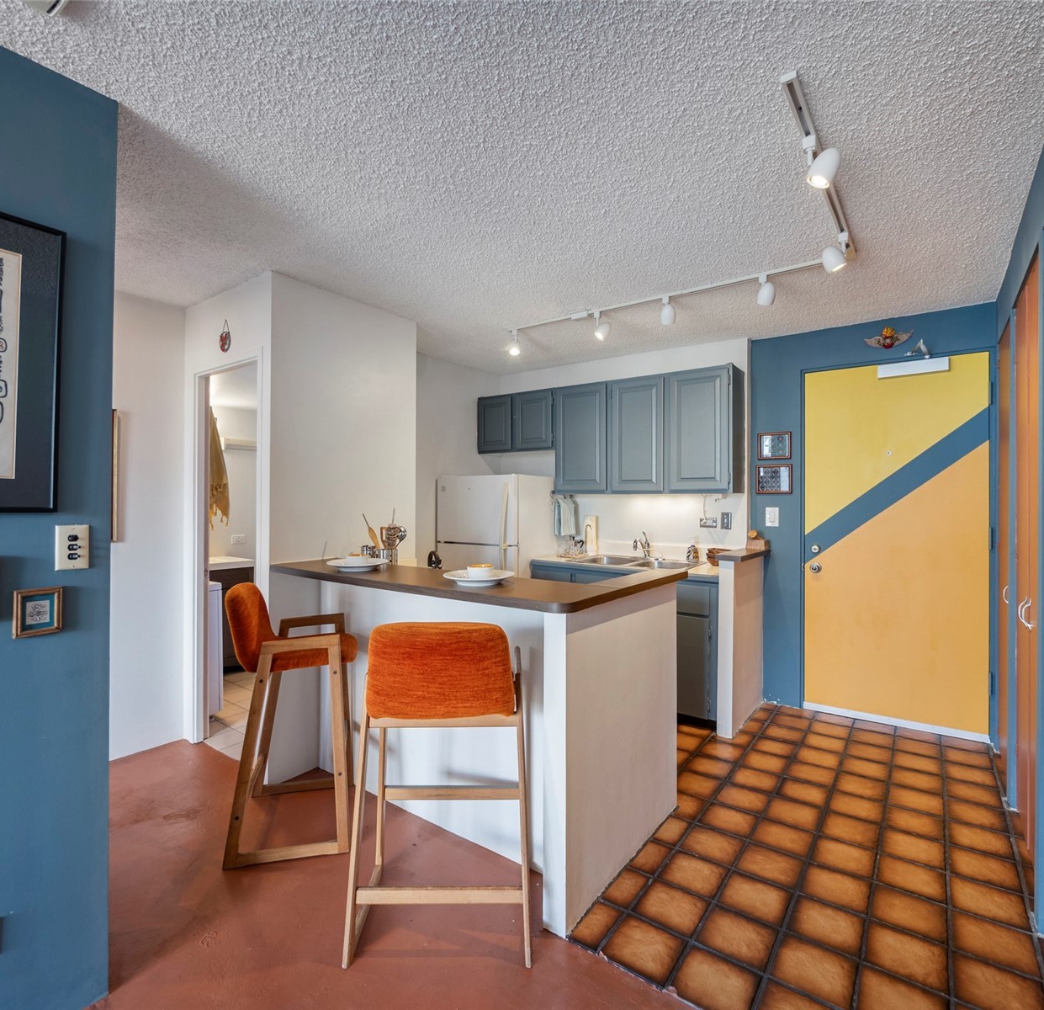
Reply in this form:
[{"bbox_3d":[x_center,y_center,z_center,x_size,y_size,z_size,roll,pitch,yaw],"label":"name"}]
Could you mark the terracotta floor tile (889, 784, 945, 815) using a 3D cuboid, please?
[{"bbox_3d":[1.723,1.294,2.384,0.189,0.010,0.190,0,0,37],"label":"terracotta floor tile"}]

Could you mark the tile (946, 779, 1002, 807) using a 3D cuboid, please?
[{"bbox_3d":[2.074,1.337,2.500,0.197,0.012,0.197,0,0,37],"label":"tile"}]

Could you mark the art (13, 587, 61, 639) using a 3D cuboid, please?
[{"bbox_3d":[-1.169,0.257,1.313,0.018,0.107,0.090,0,0,37],"label":"art"}]

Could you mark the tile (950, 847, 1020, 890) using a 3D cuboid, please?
[{"bbox_3d":[1.649,1.301,1.946,0.188,0.012,0.187,-1,-1,37],"label":"tile"}]

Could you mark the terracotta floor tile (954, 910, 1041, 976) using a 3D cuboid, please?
[{"bbox_3d":[1.384,1.290,1.606,0.189,0.010,0.190,0,0,37],"label":"terracotta floor tile"}]

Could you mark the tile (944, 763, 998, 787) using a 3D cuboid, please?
[{"bbox_3d":[2.146,1.294,2.603,0.189,0.010,0.190,0,0,37],"label":"tile"}]

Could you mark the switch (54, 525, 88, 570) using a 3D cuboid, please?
[{"bbox_3d":[-1.131,0.107,1.371,0.012,0.114,0.070,0,0,37],"label":"switch"}]

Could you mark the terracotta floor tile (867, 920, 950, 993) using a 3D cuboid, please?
[{"bbox_3d":[1.129,1.316,1.597,0.186,0.010,0.186,0,0,37],"label":"terracotta floor tile"}]

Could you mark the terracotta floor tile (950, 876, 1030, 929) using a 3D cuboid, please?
[{"bbox_3d":[1.562,1.337,1.822,0.197,0.012,0.197,0,0,37],"label":"terracotta floor tile"}]

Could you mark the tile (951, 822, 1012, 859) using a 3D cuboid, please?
[{"bbox_3d":[1.762,1.292,2.100,0.189,0.010,0.190,0,0,37],"label":"tile"}]

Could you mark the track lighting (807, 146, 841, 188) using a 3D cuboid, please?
[{"bbox_3d":[0.923,-1.029,1.651,0.075,0.100,0.075,28,12,24],"label":"track lighting"}]

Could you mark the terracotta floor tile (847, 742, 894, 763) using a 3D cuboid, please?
[{"bbox_3d":[1.869,1.321,2.913,0.186,0.010,0.186,0,0,37],"label":"terracotta floor tile"}]

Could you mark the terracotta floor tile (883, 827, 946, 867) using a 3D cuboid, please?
[{"bbox_3d":[1.519,1.337,2.113,0.197,0.012,0.197,0,0,37],"label":"terracotta floor tile"}]

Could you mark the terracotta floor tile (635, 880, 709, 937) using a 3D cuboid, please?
[{"bbox_3d":[0.492,1.319,1.781,0.188,0.012,0.187,-1,-1,37],"label":"terracotta floor tile"}]

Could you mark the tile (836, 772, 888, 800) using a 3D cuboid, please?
[{"bbox_3d":[1.584,1.320,2.538,0.196,0.012,0.196,0,0,36],"label":"tile"}]

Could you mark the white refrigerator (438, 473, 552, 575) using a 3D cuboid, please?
[{"bbox_3d":[-0.133,0.560,4.246,0.735,1.528,0.730,0,0,33],"label":"white refrigerator"}]

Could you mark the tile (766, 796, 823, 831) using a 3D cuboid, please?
[{"bbox_3d":[1.161,1.320,2.324,0.196,0.012,0.196,0,0,36],"label":"tile"}]

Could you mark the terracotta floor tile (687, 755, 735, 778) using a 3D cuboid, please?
[{"bbox_3d":[0.960,1.321,2.761,0.186,0.010,0.186,0,0,37],"label":"terracotta floor tile"}]

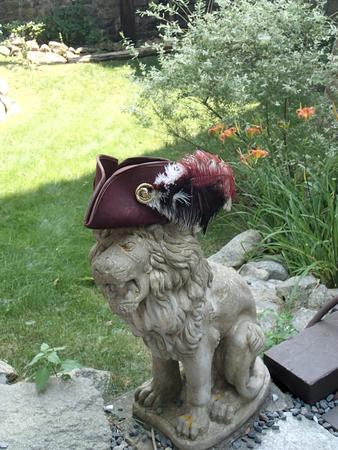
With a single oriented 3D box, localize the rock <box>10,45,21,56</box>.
[{"bbox_3d":[-2.744,-3.120,10.000,0.190,0.190,0.180,0,24,0],"label":"rock"}]

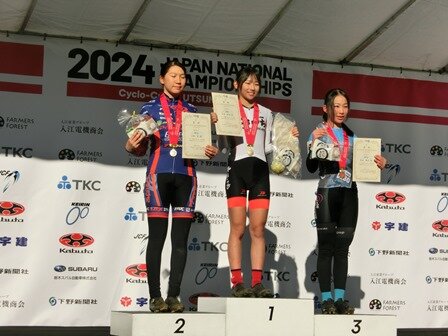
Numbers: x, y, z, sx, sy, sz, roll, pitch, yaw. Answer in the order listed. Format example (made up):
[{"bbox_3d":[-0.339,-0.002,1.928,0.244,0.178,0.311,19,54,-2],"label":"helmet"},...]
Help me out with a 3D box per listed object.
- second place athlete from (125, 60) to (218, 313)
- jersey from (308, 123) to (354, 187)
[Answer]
[{"bbox_3d":[-0.337,0.123,6.600,0.580,1.660,0.400,3,-7,-15],"label":"second place athlete"},{"bbox_3d":[0.740,-0.083,6.950,0.390,0.460,0.280,3,-7,-17],"label":"jersey"}]

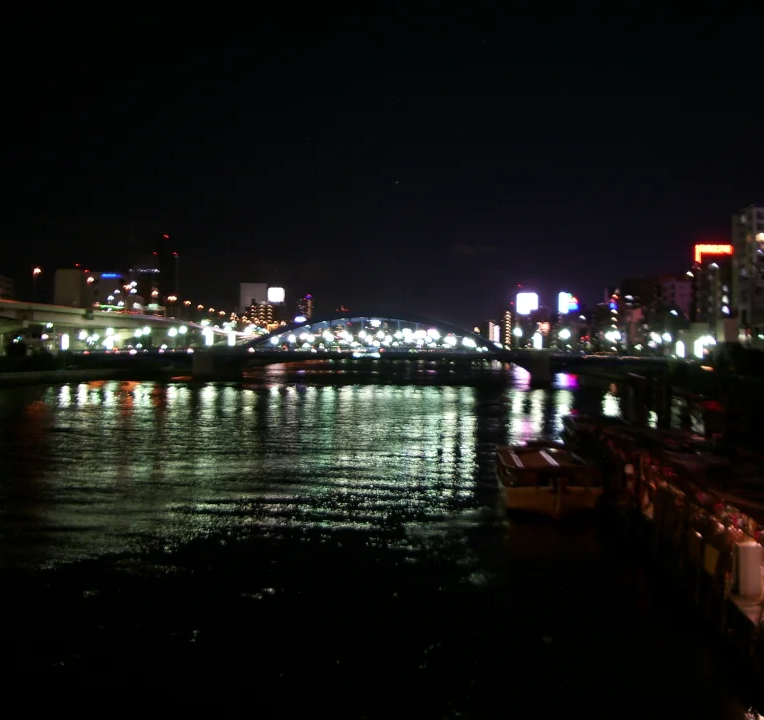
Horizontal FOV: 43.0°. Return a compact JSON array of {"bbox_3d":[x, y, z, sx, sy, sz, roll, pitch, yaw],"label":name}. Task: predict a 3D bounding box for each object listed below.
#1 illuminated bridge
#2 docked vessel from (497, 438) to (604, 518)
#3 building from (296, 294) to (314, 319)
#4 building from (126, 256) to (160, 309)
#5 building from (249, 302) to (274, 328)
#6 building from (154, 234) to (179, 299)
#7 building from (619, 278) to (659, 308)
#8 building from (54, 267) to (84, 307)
[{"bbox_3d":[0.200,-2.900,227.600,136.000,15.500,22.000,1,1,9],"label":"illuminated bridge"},{"bbox_3d":[9.200,6.650,56.500,5.000,2.900,14.000,1,1,2],"label":"docked vessel"},{"bbox_3d":[-77.241,-39.856,980.000,18.000,52.000,17.000,1,1,8],"label":"building"},{"bbox_3d":[-319.442,-81.245,1300.000,42.000,118.000,35.000,1,1,8],"label":"building"},{"bbox_3d":[-91.871,-26.625,740.000,20.000,34.000,16.000,1,1,8],"label":"building"},{"bbox_3d":[-299.737,-98.392,1350.000,31.000,150.000,31.000,1,1,8],"label":"building"},{"bbox_3d":[105.708,-17.717,400.000,15.500,31.000,16.000,1,1,8],"label":"building"},{"bbox_3d":[-200.258,-32.973,620.000,19.000,50.000,19.000,1,1,4],"label":"building"}]

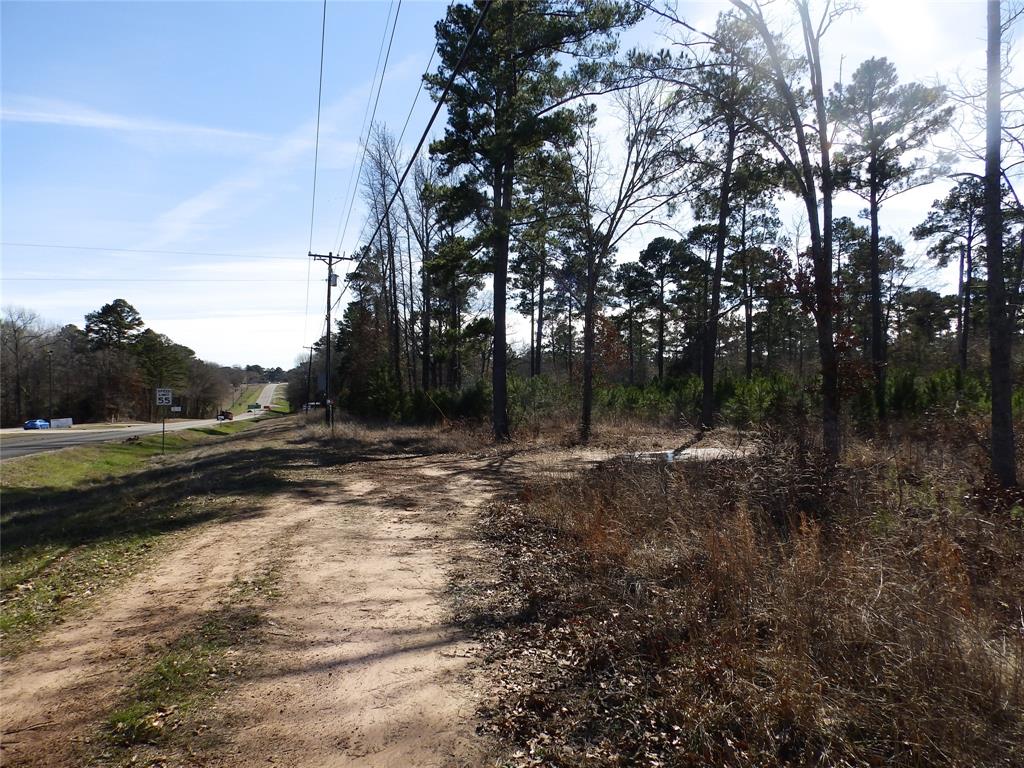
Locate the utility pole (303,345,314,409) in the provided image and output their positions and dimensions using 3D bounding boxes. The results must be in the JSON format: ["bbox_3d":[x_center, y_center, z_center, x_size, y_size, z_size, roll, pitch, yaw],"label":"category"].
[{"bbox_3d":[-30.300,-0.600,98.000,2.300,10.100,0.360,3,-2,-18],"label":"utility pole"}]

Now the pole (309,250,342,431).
[{"bbox_3d":[-10.460,-2.500,37.500,2.350,10.200,0.420,1,-2,-18],"label":"pole"}]

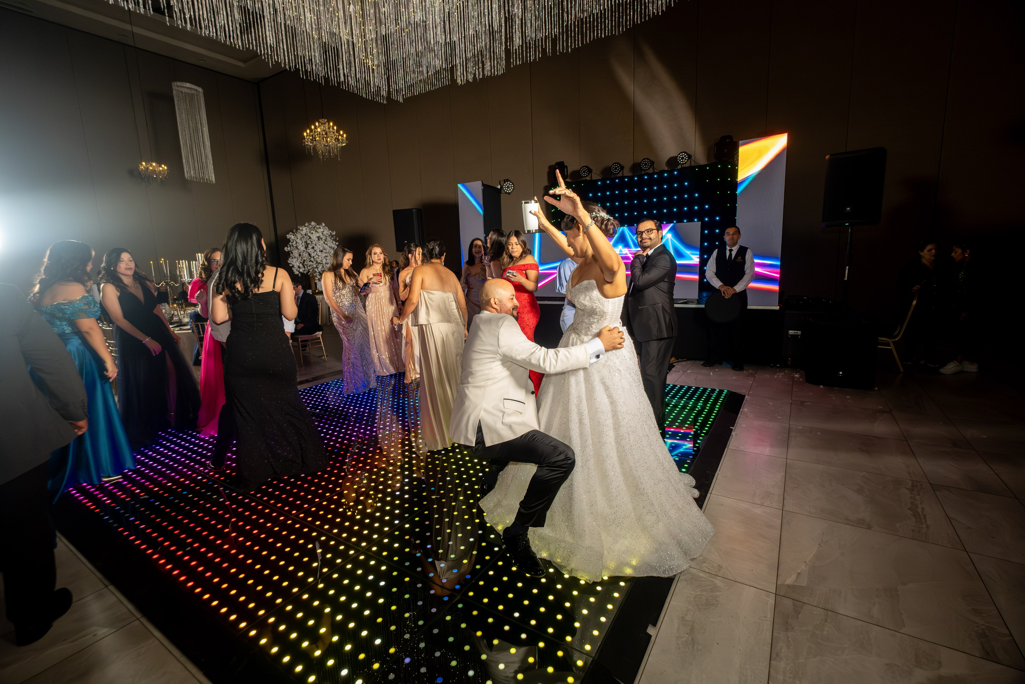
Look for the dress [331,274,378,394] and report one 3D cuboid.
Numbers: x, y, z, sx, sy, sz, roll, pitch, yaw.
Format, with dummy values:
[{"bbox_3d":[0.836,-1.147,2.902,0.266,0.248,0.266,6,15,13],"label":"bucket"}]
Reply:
[{"bbox_3d":[-1.860,-0.116,5.277,0.480,1.350,0.440,5,12,38],"label":"dress"}]

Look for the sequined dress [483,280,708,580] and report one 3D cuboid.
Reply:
[{"bbox_3d":[0.432,0.301,2.517,1.220,1.320,1.150,-4,10,-11],"label":"sequined dress"}]

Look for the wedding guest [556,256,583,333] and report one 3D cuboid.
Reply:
[{"bbox_3d":[0.615,-0.156,3.990,0.500,1.680,0.380,-5,11,-17],"label":"wedding guest"}]

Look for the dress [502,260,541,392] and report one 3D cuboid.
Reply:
[{"bbox_3d":[0.099,-0.118,4.673,0.420,1.340,0.460,7,13,40],"label":"dress"}]

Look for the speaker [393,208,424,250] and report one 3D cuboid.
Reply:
[{"bbox_3d":[-1.794,-1.933,7.849,0.430,0.700,0.360,1,11,17],"label":"speaker"}]

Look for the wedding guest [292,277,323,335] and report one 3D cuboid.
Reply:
[{"bbox_3d":[-3.262,-0.269,6.653,0.480,1.270,0.760,4,12,32],"label":"wedding guest"}]

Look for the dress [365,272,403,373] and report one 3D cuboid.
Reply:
[{"bbox_3d":[-1.731,-0.252,6.083,0.450,1.340,0.400,-7,10,-24],"label":"dress"}]

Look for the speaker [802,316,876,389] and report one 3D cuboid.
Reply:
[{"bbox_3d":[3.633,0.091,5.059,0.590,0.670,0.680,4,11,32],"label":"speaker"}]

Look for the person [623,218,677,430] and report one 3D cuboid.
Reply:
[{"bbox_3d":[1.098,-0.107,3.590,0.420,1.660,0.500,-5,10,-15],"label":"person"}]

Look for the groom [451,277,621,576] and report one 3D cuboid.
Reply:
[{"bbox_3d":[0.102,0.330,2.398,0.800,1.330,0.760,-6,11,-21],"label":"groom"}]

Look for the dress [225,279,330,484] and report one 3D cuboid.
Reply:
[{"bbox_3d":[-1.665,0.246,3.111,0.550,1.300,0.560,-8,12,-29],"label":"dress"}]

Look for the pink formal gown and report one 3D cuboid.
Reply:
[{"bbox_3d":[-2.477,0.117,4.015,0.480,1.360,0.520,4,11,33],"label":"pink formal gown"}]

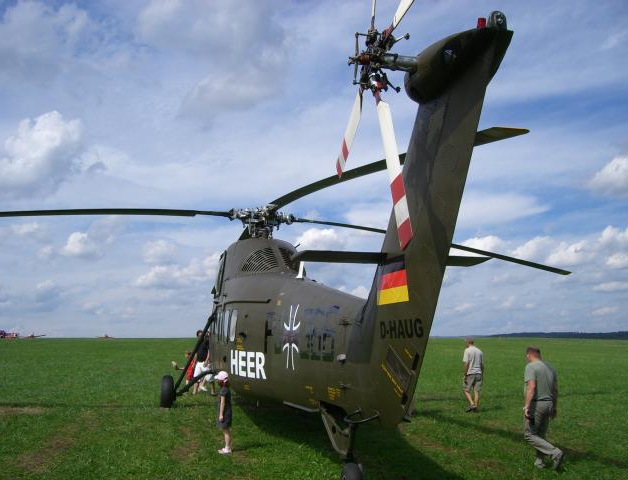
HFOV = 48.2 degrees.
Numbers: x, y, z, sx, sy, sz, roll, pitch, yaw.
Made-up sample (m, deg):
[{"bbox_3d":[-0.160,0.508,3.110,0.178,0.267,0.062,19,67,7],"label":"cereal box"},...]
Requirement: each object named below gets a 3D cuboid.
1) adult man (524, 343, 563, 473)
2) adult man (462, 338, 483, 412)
[{"bbox_3d":[3.250,2.345,9.921,0.520,1.700,0.600,4,-9,-25],"label":"adult man"},{"bbox_3d":[3.800,3.219,16.765,0.500,1.750,0.420,2,-8,-15],"label":"adult man"}]

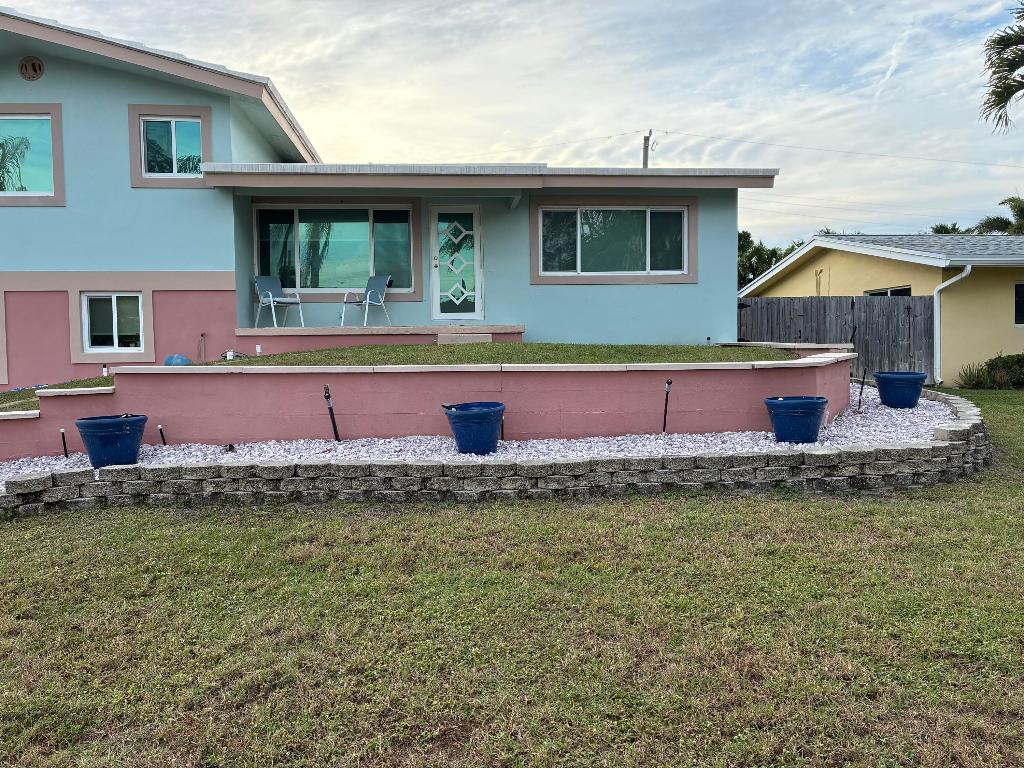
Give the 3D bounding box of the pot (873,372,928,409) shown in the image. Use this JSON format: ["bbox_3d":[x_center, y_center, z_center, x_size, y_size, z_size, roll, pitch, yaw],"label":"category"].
[{"bbox_3d":[4.260,0.073,8.440,0.525,0.380,0.525,-1,3,0],"label":"pot"}]

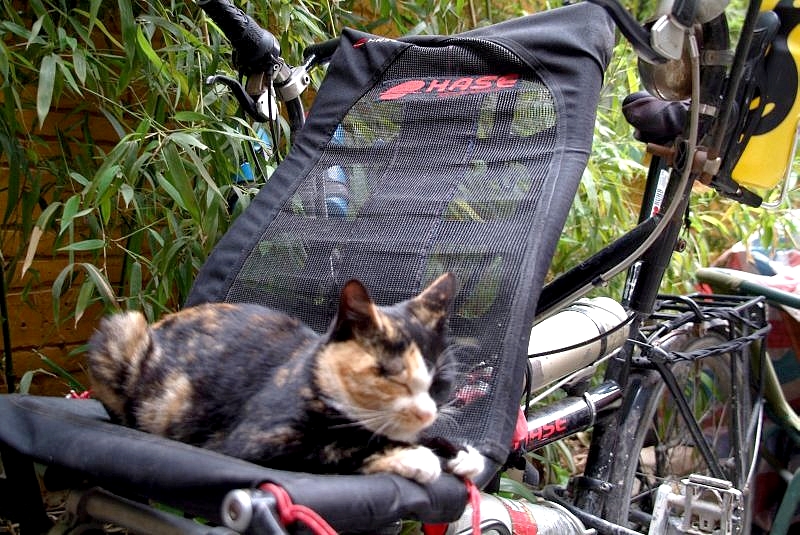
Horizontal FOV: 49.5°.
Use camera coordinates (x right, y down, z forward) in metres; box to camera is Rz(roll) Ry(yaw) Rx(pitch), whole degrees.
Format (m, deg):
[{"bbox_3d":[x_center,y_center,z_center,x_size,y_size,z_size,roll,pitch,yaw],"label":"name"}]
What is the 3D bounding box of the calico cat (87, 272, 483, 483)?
[{"bbox_3d":[-0.117,0.097,0.885,0.390,0.195,0.175,4,11,24],"label":"calico cat"}]

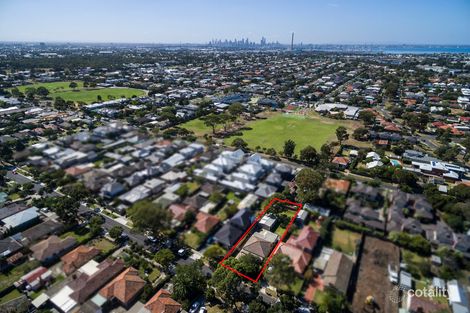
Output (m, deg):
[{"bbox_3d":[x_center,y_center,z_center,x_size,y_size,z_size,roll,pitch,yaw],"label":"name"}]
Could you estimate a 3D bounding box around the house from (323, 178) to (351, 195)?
[{"bbox_3d":[59.840,16.930,154.520,13.000,5.500,14.500,13,27,27],"label":"house"}]

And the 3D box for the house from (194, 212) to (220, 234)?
[{"bbox_3d":[-14.560,30.700,122.010,11.200,5.500,12.300,13,27,27],"label":"house"}]

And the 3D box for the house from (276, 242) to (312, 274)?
[{"bbox_3d":[22.290,39.210,103.180,12.300,5.500,13.000,13,27,27],"label":"house"}]

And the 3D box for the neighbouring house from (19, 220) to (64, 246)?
[{"bbox_3d":[-86.890,33.290,115.240,10.000,5.300,15.500,13,27,27],"label":"neighbouring house"}]

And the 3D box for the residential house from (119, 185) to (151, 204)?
[{"bbox_3d":[-54.570,20.910,143.920,10.500,5.300,16.000,13,27,27],"label":"residential house"}]

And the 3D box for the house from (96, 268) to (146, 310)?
[{"bbox_3d":[-38.150,44.210,90.240,11.300,6.000,11.300,13,27,27],"label":"house"}]

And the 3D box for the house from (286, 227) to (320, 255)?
[{"bbox_3d":[30.120,35.020,113.110,10.000,5.300,14.500,13,27,27],"label":"house"}]

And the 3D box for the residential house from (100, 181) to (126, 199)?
[{"bbox_3d":[-68.980,18.070,149.290,12.500,6.000,13.000,13,27,27],"label":"residential house"}]

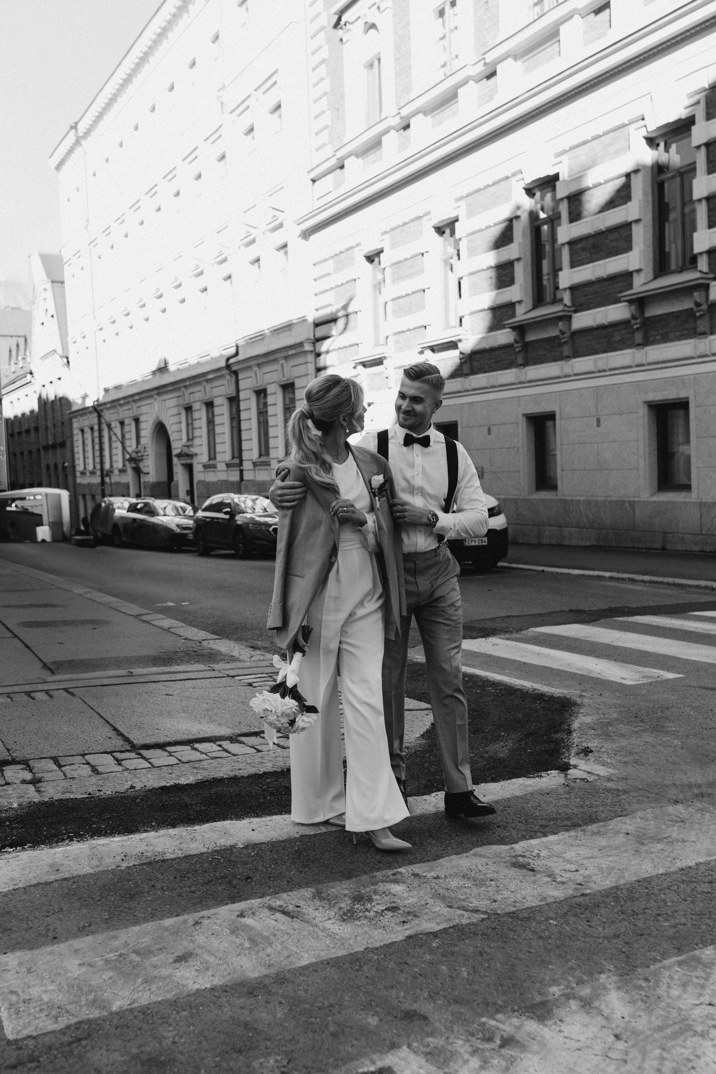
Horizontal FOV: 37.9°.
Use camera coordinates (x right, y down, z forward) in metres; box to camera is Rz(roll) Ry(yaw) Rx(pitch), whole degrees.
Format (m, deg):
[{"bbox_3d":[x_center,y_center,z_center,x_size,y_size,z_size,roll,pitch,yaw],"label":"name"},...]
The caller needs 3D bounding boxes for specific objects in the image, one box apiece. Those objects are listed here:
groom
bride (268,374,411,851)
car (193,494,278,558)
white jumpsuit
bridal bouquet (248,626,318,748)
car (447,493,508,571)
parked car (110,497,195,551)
[{"bbox_3d":[0.090,0.227,4.190,0.800,1.800,0.560,-4,4,-20],"label":"groom"},{"bbox_3d":[-0.070,0.277,3.970,0.530,1.740,0.480,-4,4,-28],"label":"bride"},{"bbox_3d":[-2.552,-0.321,25.363,1.820,1.480,4.450,-4,3,-27],"label":"car"},{"bbox_3d":[-0.050,0.387,3.970,0.460,1.400,0.420,-4,4,-28],"label":"white jumpsuit"},{"bbox_3d":[-0.269,0.536,3.800,0.240,0.430,0.230,14,-5,-17],"label":"bridal bouquet"},{"bbox_3d":[0.865,-0.267,18.397,1.820,1.580,4.300,-4,3,-27],"label":"car"},{"bbox_3d":[-5.751,-0.436,30.342,1.780,1.470,4.350,-4,3,-33],"label":"parked car"}]

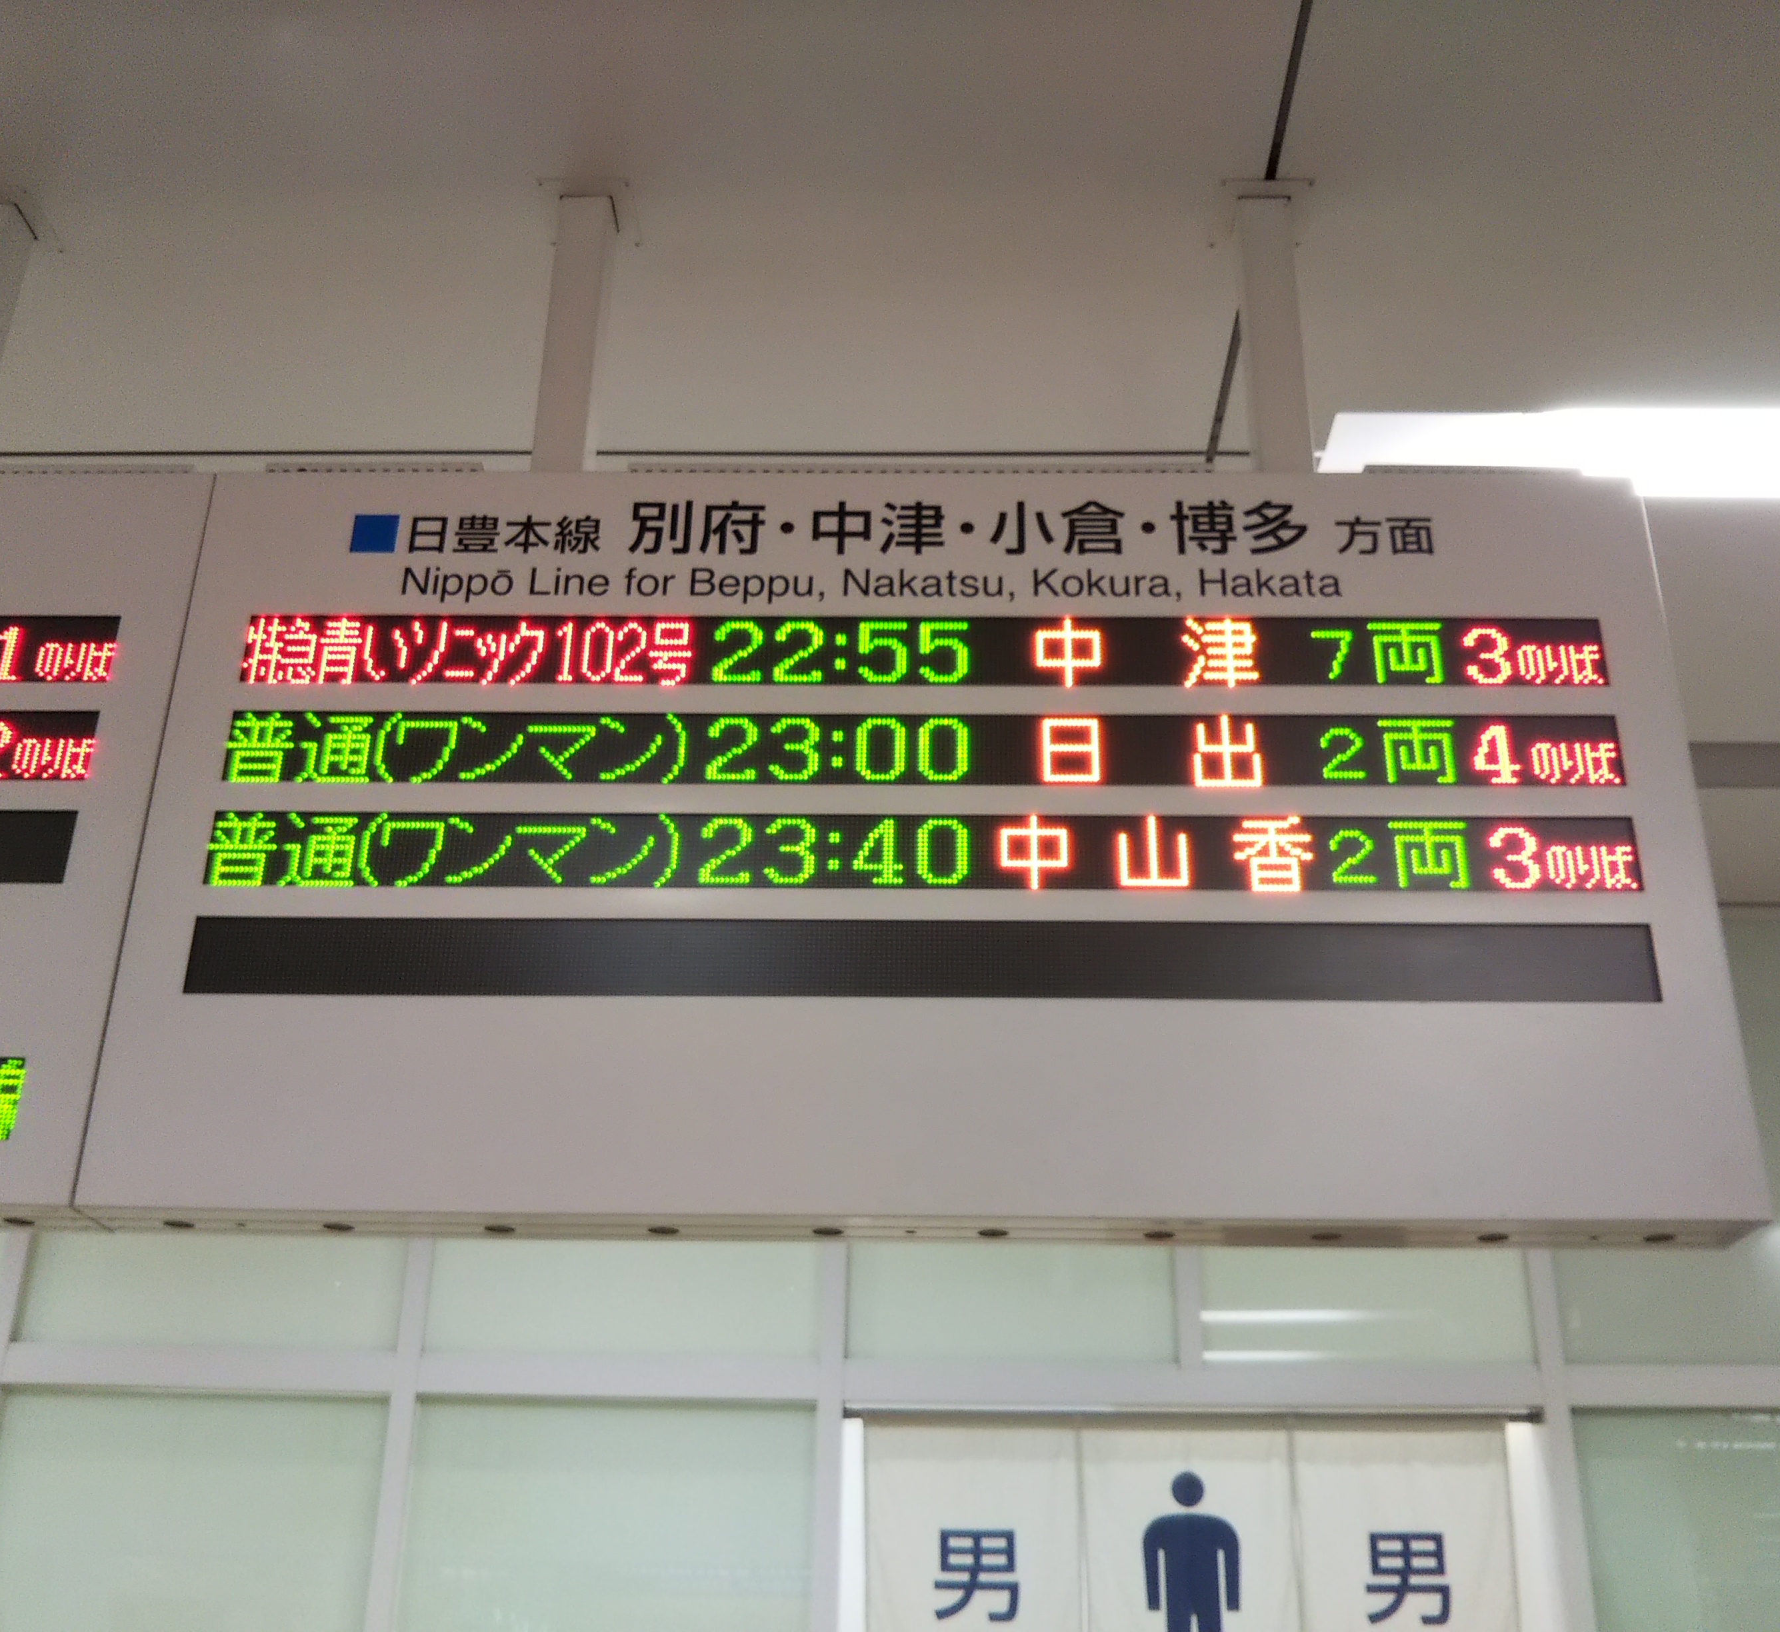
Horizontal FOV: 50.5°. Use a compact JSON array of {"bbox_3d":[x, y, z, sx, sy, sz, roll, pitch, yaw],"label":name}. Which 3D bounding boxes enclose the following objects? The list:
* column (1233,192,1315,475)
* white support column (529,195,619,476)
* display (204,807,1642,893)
[{"bbox_3d":[0.692,-0.836,3.400,0.091,0.646,0.086,0,-25,1],"label":"column"},{"bbox_3d":[-0.571,-0.841,3.432,0.091,0.646,0.086,0,-25,1],"label":"white support column"},{"bbox_3d":[0.043,0.063,2.927,2.202,0.124,0.050,0,-25,1],"label":"display"}]

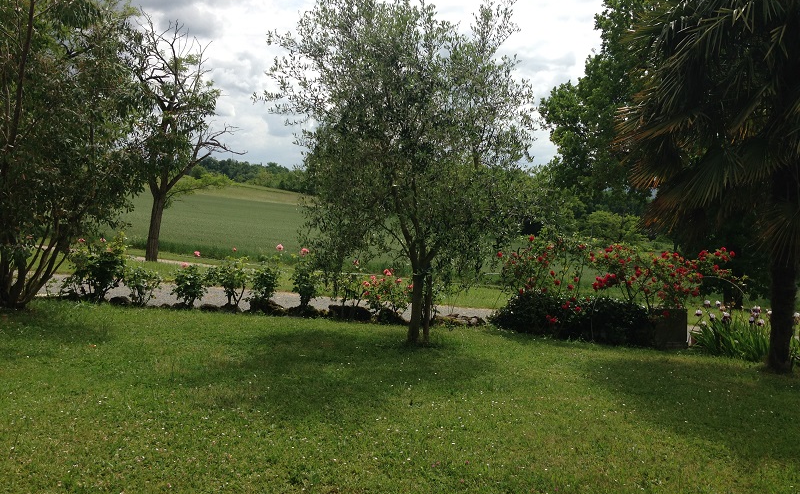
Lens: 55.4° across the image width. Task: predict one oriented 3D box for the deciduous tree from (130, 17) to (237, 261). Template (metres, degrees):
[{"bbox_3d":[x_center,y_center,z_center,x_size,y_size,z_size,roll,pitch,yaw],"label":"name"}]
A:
[{"bbox_3d":[-6.062,-2.948,21.500,2.848,6.720,3.000,-1,3,-16],"label":"deciduous tree"}]

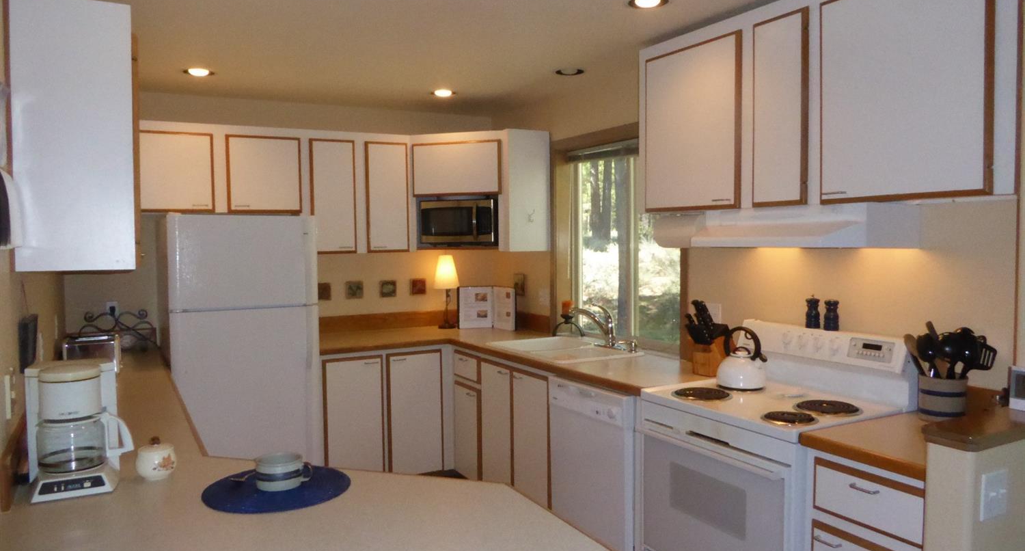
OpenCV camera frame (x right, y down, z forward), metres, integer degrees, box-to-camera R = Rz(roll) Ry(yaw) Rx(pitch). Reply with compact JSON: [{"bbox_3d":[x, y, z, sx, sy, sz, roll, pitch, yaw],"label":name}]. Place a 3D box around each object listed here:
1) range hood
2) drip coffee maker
[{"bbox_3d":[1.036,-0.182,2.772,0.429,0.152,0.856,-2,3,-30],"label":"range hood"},{"bbox_3d":[-1.117,0.381,1.837,0.235,0.300,0.285,-2,3,-26],"label":"drip coffee maker"}]

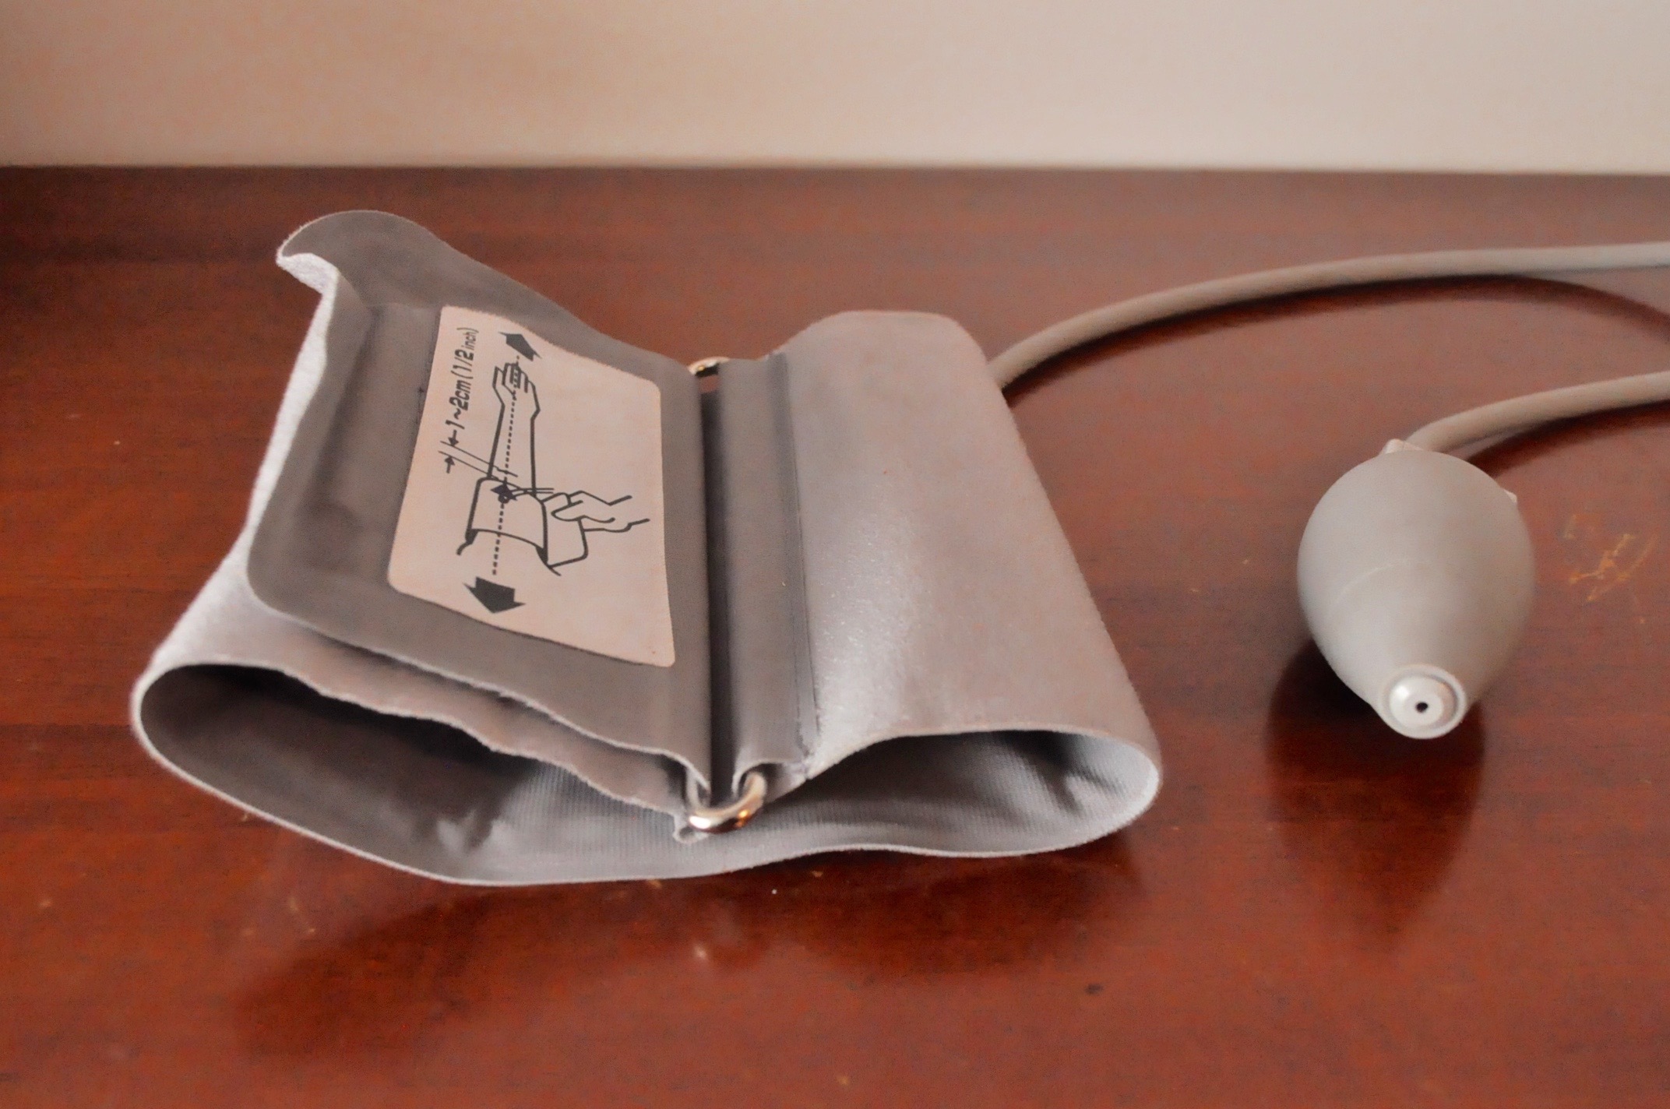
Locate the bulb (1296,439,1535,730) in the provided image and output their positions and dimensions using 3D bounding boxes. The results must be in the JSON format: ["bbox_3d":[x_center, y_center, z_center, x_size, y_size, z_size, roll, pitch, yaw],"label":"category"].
[{"bbox_3d":[0.117,0.006,0.336,0.046,0.046,0.092,9,28,13],"label":"bulb"}]

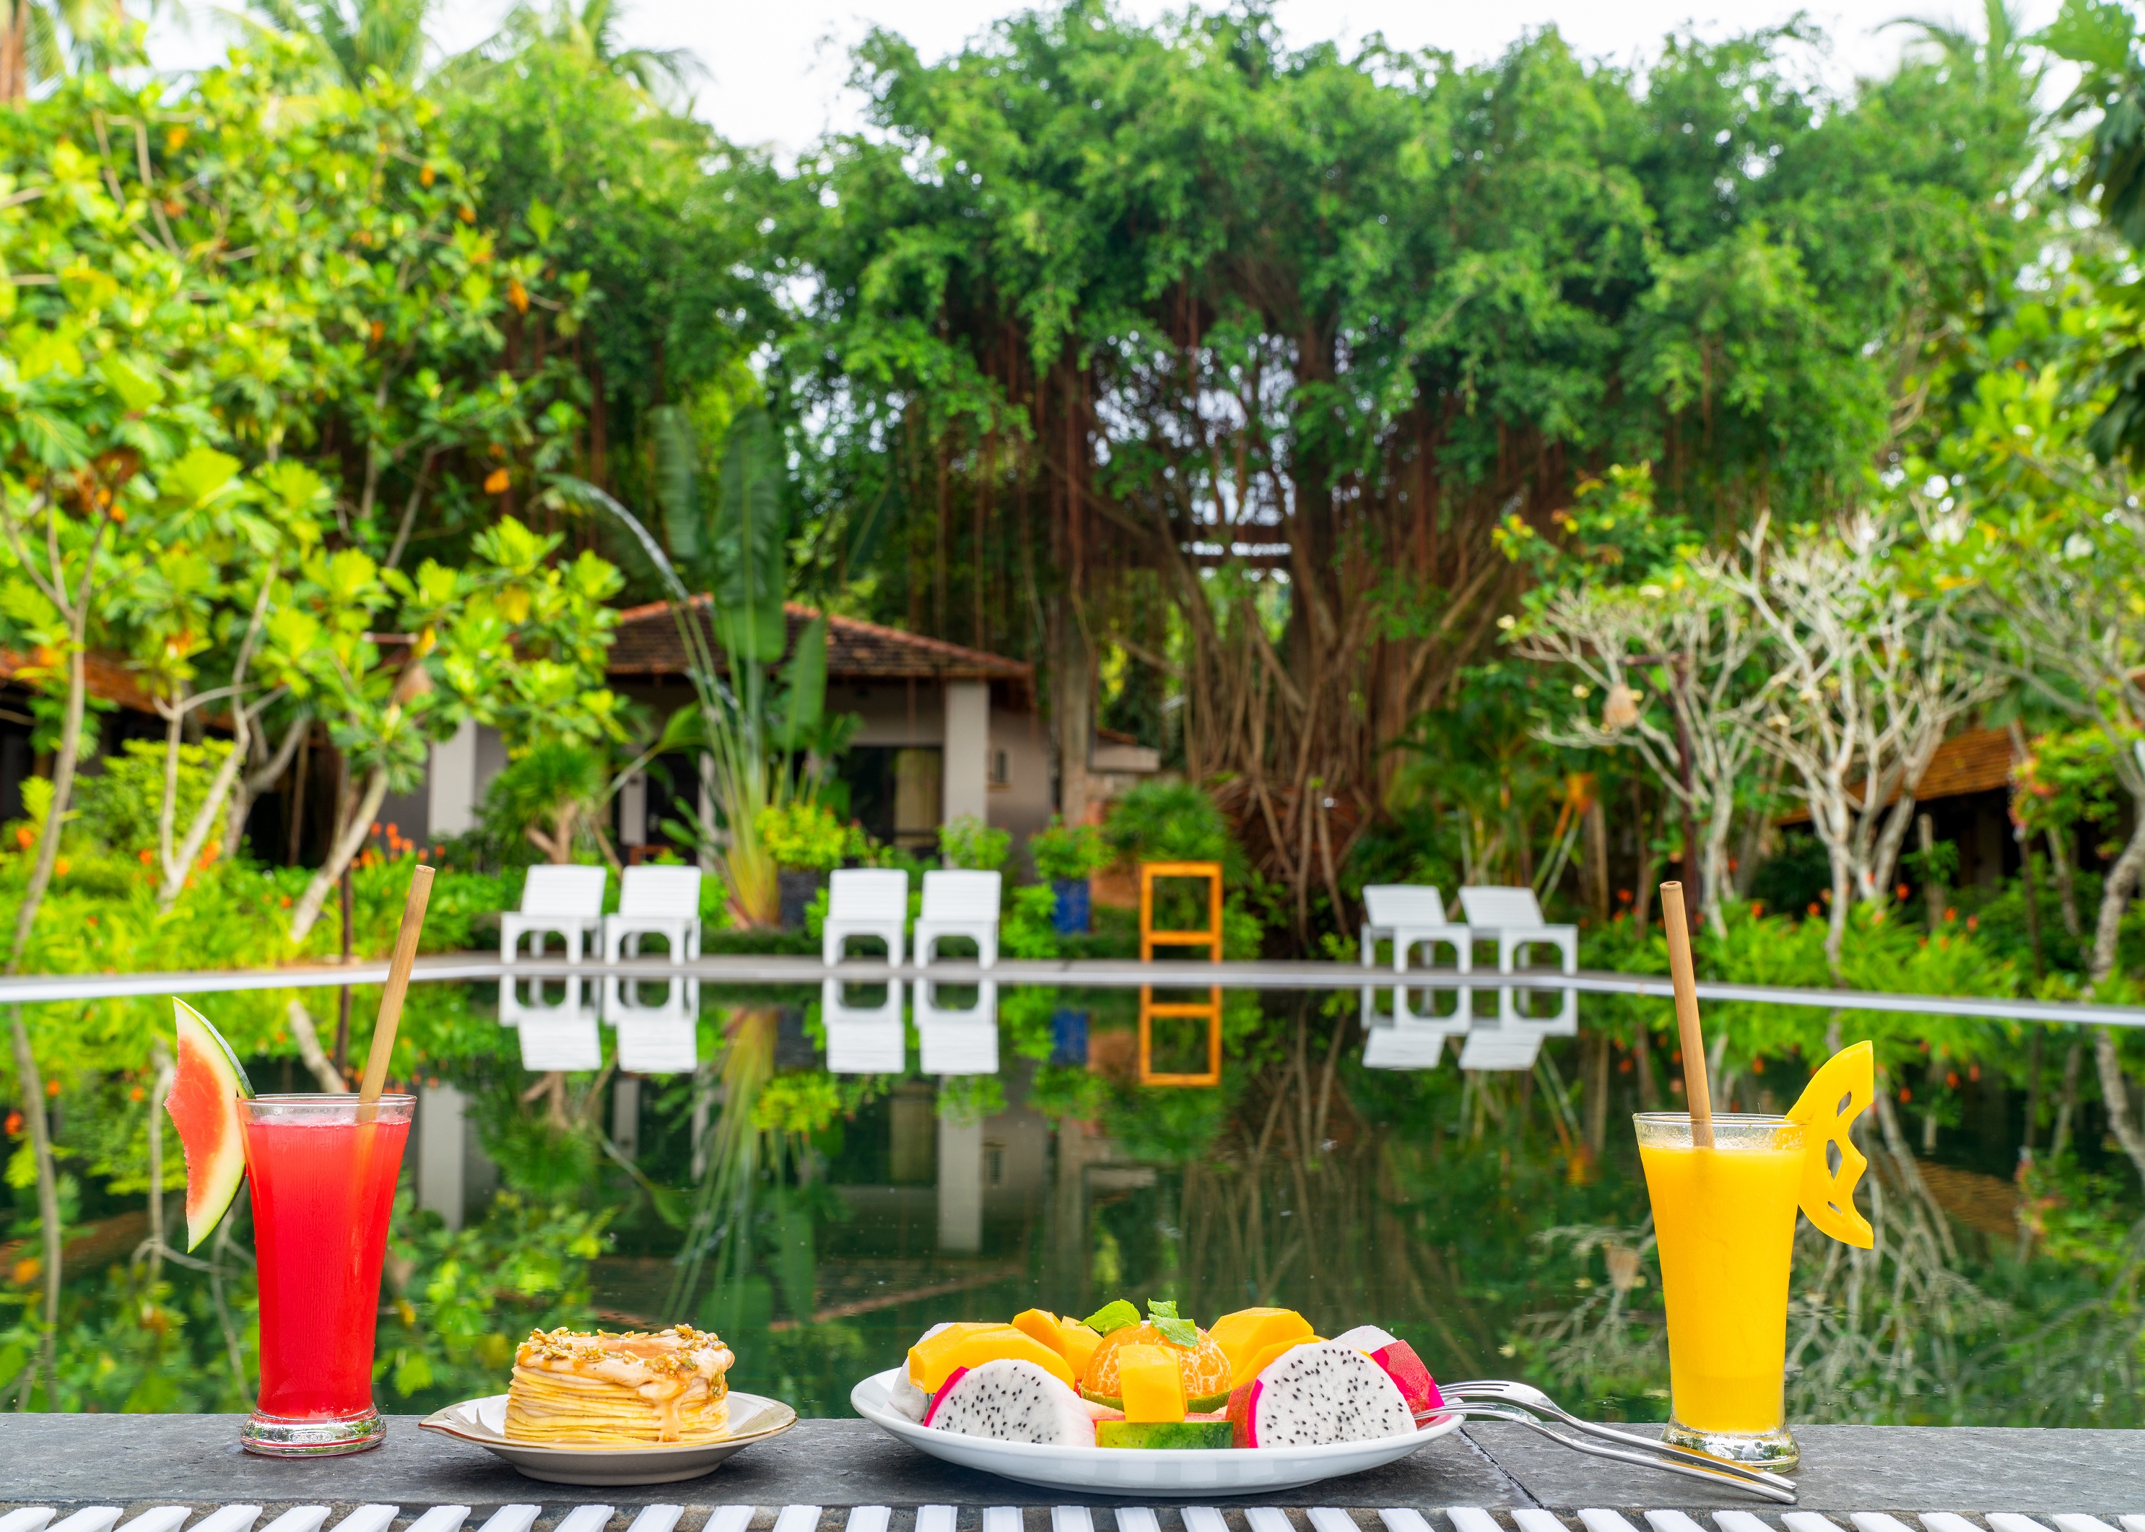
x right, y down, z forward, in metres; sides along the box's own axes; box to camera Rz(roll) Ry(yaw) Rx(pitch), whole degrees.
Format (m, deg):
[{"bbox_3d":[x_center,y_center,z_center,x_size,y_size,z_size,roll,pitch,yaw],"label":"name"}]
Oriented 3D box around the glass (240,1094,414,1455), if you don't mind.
[{"bbox_3d":[-0.325,0.218,1.105,0.076,0.146,0.076,1,-4,0],"label":"glass"}]

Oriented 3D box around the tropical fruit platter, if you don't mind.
[{"bbox_3d":[0.035,0.261,1.089,0.259,0.067,0.257,1,-4,0],"label":"tropical fruit platter"}]

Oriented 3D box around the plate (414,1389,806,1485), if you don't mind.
[{"bbox_3d":[-0.193,0.279,1.054,0.160,0.022,0.145,1,-4,0],"label":"plate"}]

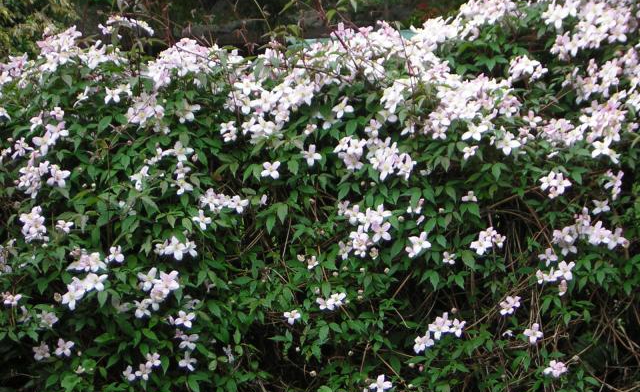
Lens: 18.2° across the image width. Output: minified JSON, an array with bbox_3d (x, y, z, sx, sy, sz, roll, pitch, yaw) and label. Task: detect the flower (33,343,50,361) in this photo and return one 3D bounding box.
[{"bbox_3d":[-0.711,0.397,5.100,0.046,0.046,0.025,1,-9,3],"label":"flower"}]

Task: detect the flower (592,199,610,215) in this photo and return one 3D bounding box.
[{"bbox_3d":[0.719,0.027,5.100,0.046,0.041,0.024,0,-20,0],"label":"flower"}]

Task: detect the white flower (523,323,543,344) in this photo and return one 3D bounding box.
[{"bbox_3d":[0.532,0.344,5.000,0.050,0.055,0.025,0,-15,0],"label":"white flower"}]

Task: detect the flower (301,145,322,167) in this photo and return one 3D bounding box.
[{"bbox_3d":[-0.023,-0.107,5.300,0.057,0.057,0.025,0,-9,0],"label":"flower"}]

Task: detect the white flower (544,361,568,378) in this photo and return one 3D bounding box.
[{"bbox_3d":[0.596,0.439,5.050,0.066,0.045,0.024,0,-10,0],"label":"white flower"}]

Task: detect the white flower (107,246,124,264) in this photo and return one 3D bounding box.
[{"bbox_3d":[-0.548,0.159,5.350,0.047,0.047,0.027,-1,-6,-6],"label":"white flower"}]

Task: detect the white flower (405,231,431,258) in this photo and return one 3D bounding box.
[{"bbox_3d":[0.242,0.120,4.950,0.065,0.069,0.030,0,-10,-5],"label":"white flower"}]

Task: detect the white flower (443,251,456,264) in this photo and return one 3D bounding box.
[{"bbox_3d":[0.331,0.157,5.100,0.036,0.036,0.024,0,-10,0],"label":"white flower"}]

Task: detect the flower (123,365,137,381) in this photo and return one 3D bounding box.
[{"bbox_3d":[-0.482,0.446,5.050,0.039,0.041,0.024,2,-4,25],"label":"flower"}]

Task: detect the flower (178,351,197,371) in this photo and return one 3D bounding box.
[{"bbox_3d":[-0.335,0.416,5.050,0.045,0.051,0.025,1,-21,7],"label":"flower"}]

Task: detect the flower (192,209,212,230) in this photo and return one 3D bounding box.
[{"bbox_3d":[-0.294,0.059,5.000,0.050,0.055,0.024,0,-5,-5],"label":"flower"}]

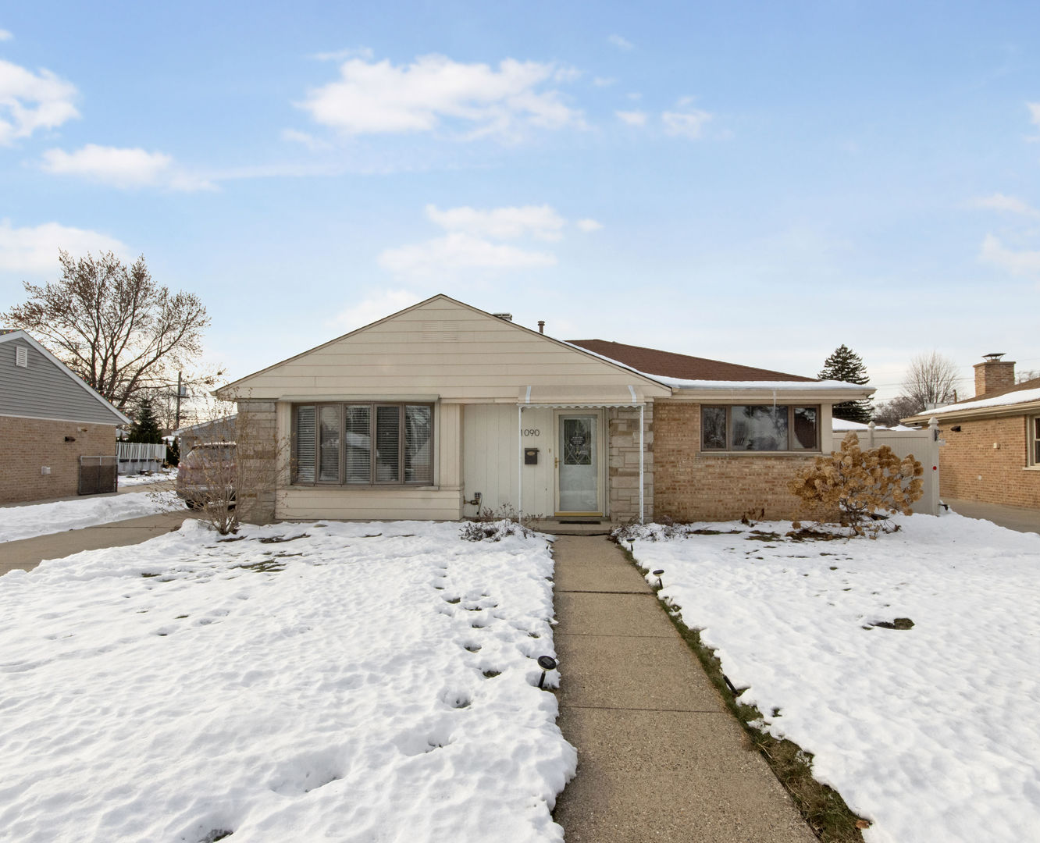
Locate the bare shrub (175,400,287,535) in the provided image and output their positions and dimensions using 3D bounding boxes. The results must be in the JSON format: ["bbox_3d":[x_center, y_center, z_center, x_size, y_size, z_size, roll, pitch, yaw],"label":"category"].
[{"bbox_3d":[-4.720,0.740,8.600,1.700,2.200,1.600,0,-3,2],"label":"bare shrub"}]

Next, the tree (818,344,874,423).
[{"bbox_3d":[22.100,-0.840,36.000,4.200,8.900,4.200,0,-3,2],"label":"tree"}]

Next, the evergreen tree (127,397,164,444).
[{"bbox_3d":[-25.600,0.980,36.000,2.300,5.200,2.300,0,-3,2],"label":"evergreen tree"}]

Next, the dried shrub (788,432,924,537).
[{"bbox_3d":[5.390,1.020,8.450,1.900,1.670,1.700,0,-3,2],"label":"dried shrub"}]

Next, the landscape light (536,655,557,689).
[{"bbox_3d":[0.187,1.964,4.070,0.140,0.260,0.140,10,6,2],"label":"landscape light"}]

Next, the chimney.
[{"bbox_3d":[14.100,-1.330,15.650,0.770,1.400,0.470,0,-3,10],"label":"chimney"}]

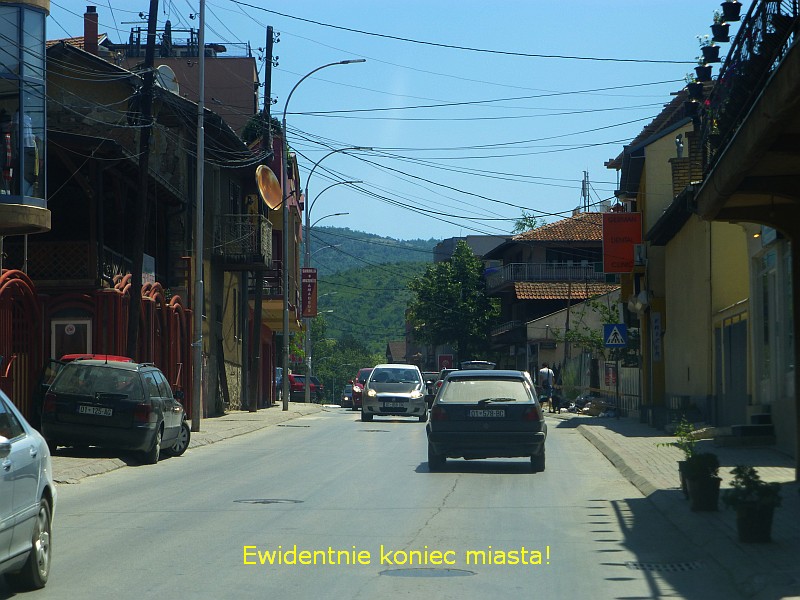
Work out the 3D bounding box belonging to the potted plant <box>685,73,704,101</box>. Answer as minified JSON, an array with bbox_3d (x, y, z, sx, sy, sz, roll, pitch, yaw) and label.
[{"bbox_3d":[3.129,-2.264,25.000,0.210,0.290,0.210,0,-2,0],"label":"potted plant"}]

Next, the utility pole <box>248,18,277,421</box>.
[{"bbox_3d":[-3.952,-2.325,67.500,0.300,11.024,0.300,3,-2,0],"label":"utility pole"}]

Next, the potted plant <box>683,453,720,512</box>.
[{"bbox_3d":[2.957,1.766,23.000,0.350,0.580,0.350,0,-2,0],"label":"potted plant"}]

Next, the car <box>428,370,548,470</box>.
[{"bbox_3d":[1.270,1.740,34.250,1.680,1.415,4.000,0,-2,2],"label":"car"}]

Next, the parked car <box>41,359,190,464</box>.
[{"bbox_3d":[-4.410,1.737,37.422,1.750,1.480,4.670,4,0,3],"label":"parked car"}]

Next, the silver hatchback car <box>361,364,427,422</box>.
[{"bbox_3d":[-0.117,2.500,63.780,1.690,1.490,4.030,0,-2,1],"label":"silver hatchback car"}]

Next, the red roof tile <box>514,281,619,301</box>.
[{"bbox_3d":[8.292,-0.453,116.000,5.500,0.950,1.500,0,-1,-2],"label":"red roof tile"}]

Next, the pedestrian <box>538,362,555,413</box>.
[{"bbox_3d":[4.717,2.821,76.000,0.550,1.610,0.420,0,-2,0],"label":"pedestrian"}]

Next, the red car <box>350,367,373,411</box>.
[{"bbox_3d":[-0.720,2.970,79.500,1.700,1.470,4.000,0,-2,-1],"label":"red car"}]

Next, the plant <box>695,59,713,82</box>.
[{"bbox_3d":[3.140,-2.376,24.400,0.186,0.250,0.186,0,-2,0],"label":"plant"}]

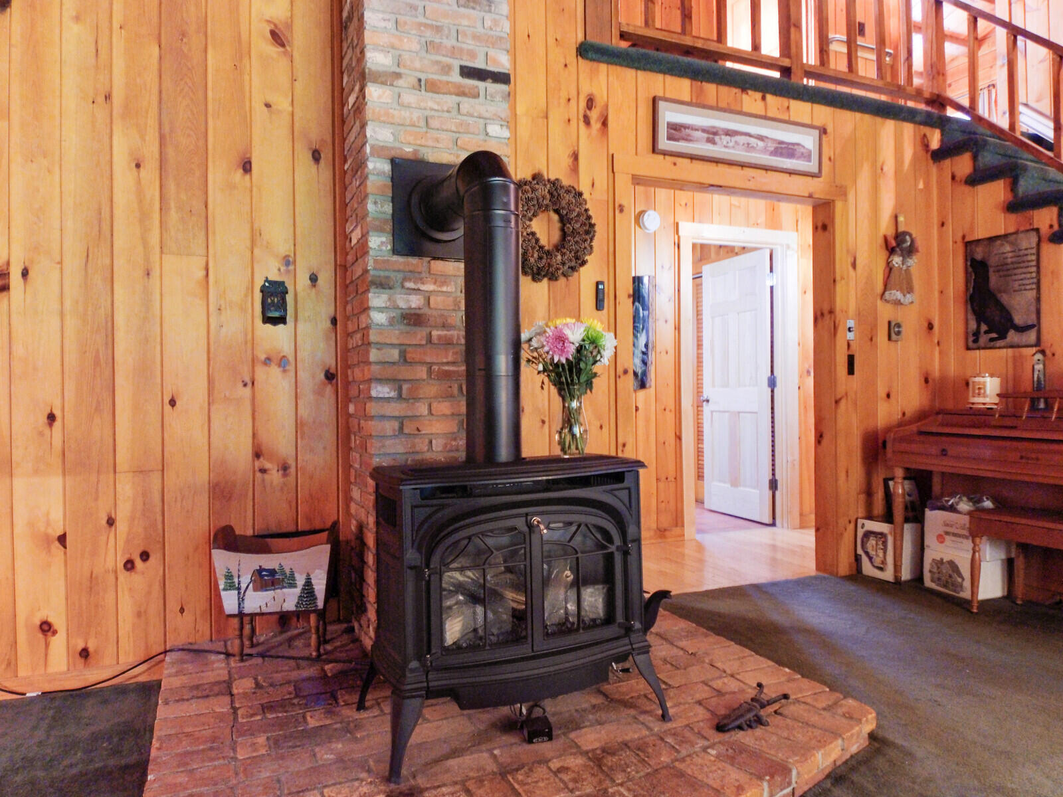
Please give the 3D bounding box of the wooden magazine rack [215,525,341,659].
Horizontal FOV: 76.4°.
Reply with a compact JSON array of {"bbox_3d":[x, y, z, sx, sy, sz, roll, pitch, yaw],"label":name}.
[{"bbox_3d":[-0.898,0.683,2.413,0.400,0.465,0.270,-1,1,-10],"label":"wooden magazine rack"}]

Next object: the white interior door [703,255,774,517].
[{"bbox_3d":[1.625,-0.092,5.329,0.040,2.030,0.770,-1,1,-24],"label":"white interior door"}]

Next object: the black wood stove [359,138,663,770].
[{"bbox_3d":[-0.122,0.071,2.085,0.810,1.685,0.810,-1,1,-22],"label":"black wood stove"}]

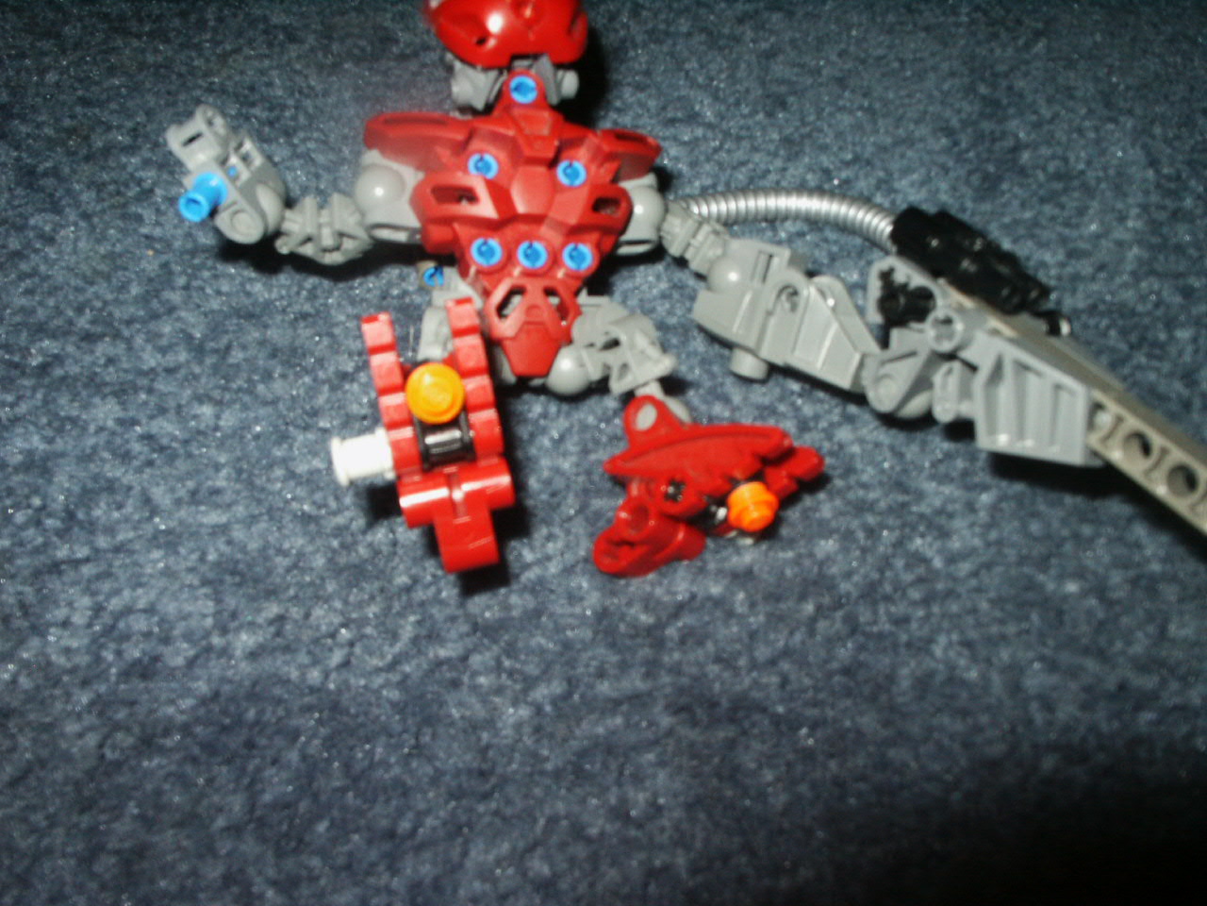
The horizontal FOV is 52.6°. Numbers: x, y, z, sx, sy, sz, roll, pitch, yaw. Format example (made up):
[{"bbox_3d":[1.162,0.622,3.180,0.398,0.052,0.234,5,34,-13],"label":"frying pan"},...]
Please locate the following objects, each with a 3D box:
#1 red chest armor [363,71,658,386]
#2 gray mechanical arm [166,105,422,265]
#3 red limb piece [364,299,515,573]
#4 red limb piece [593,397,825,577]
[{"bbox_3d":[-0.014,-0.040,0.217,0.055,0.021,0.057,0,75,-16],"label":"red chest armor"},{"bbox_3d":[-0.056,-0.048,0.222,0.046,0.020,0.027,-1,72,-6],"label":"gray mechanical arm"},{"bbox_3d":[-0.023,-0.004,0.186,0.017,0.022,0.039,-12,98,0],"label":"red limb piece"},{"bbox_3d":[0.015,0.003,0.200,0.039,0.017,0.023,-29,57,23],"label":"red limb piece"}]

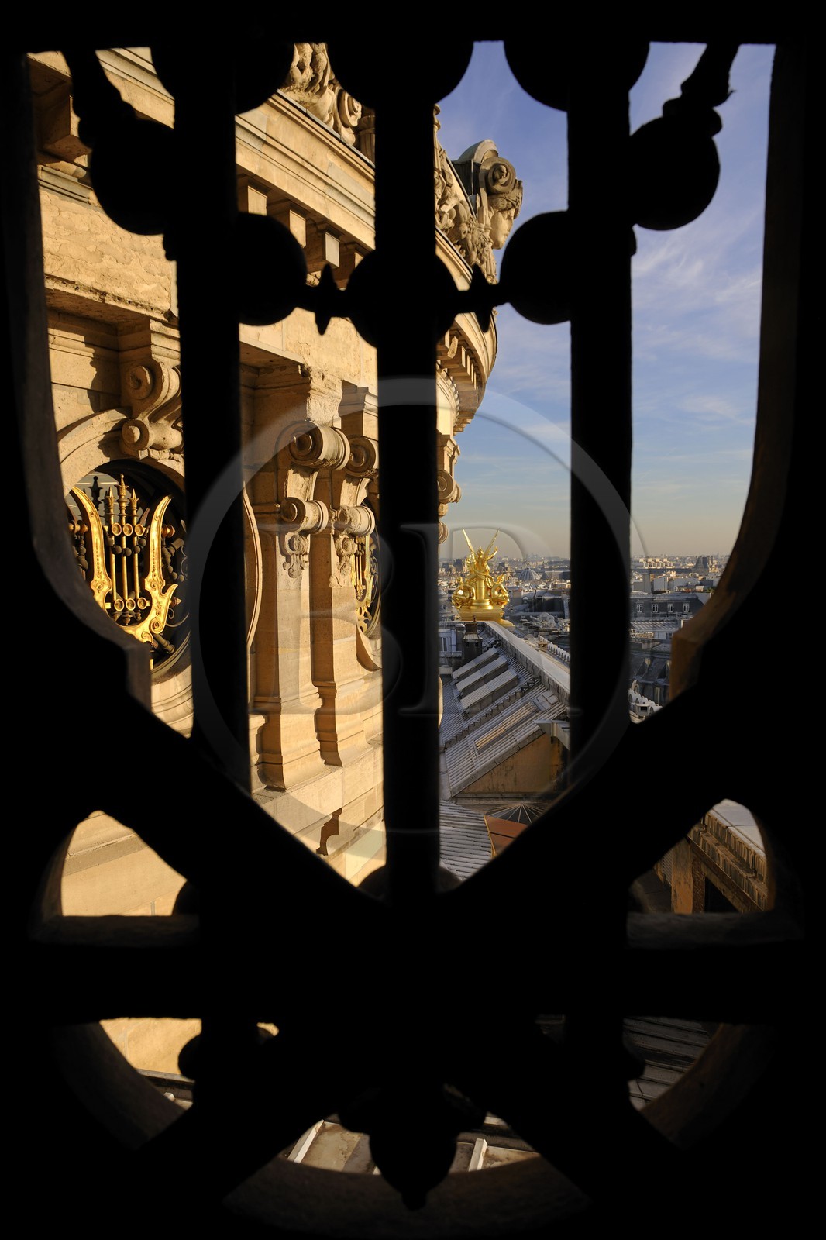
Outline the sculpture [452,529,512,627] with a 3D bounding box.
[{"bbox_3d":[5.699,-3.559,69.000,4.700,7.800,3.700,0,4,0],"label":"sculpture"}]

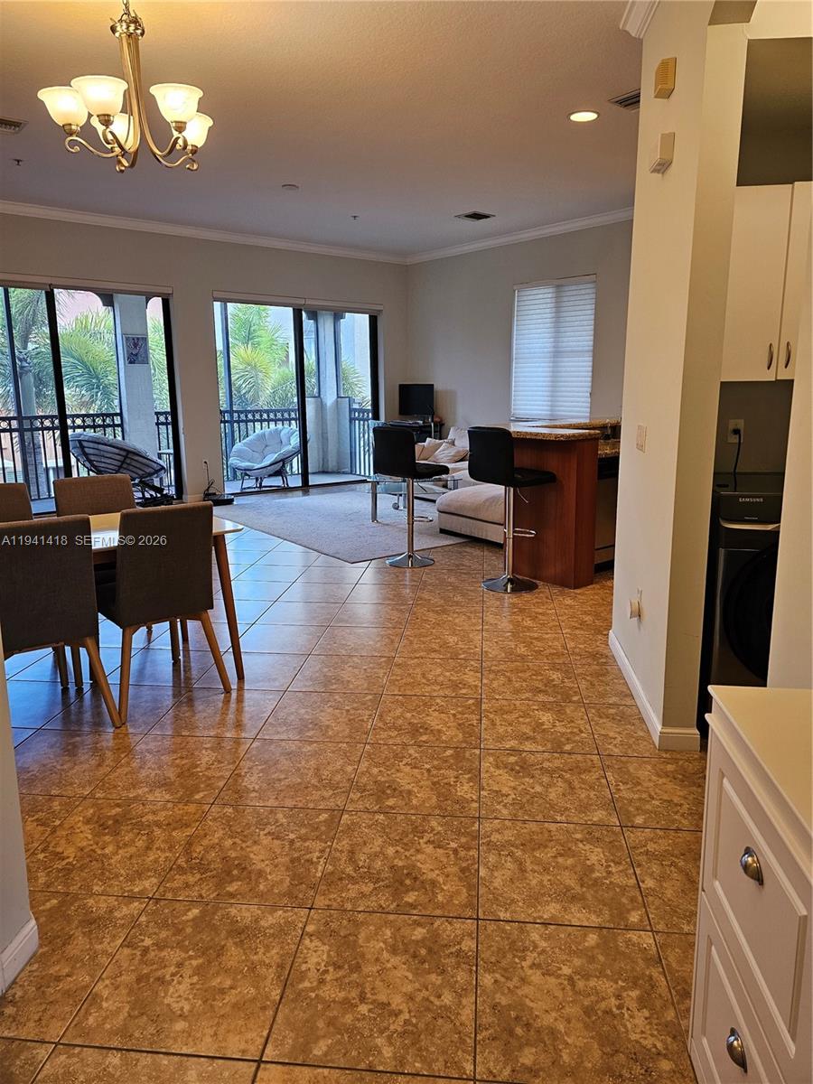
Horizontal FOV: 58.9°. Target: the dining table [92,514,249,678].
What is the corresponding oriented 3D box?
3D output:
[{"bbox_3d":[-1.531,0.327,3.314,1.400,0.750,0.780,-10,16,-37],"label":"dining table"}]

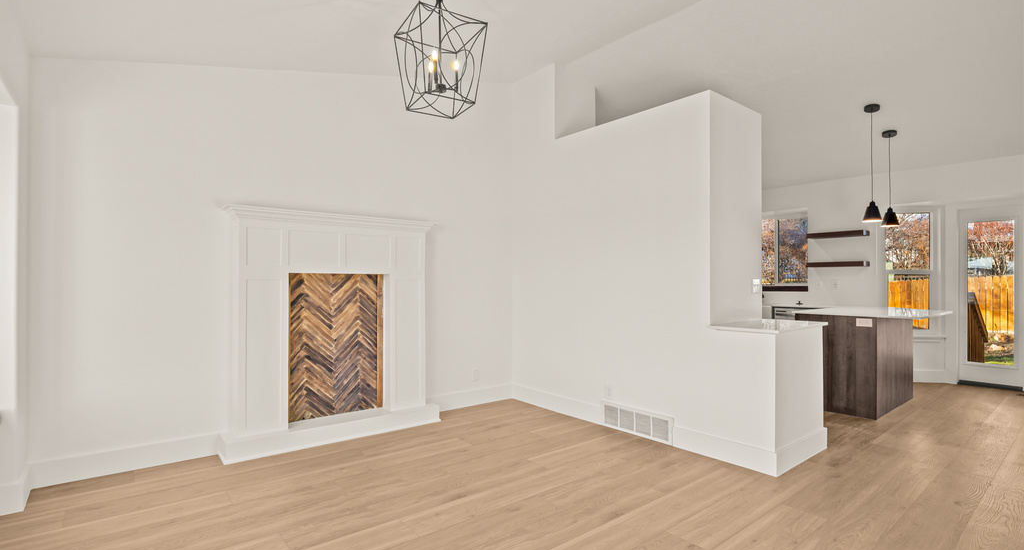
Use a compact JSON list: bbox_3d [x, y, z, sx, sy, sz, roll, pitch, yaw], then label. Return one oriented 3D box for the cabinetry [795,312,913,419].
[{"bbox_3d":[3.473,0.829,4.779,1.259,0.891,0.647,1,-1,-38],"label":"cabinetry"}]

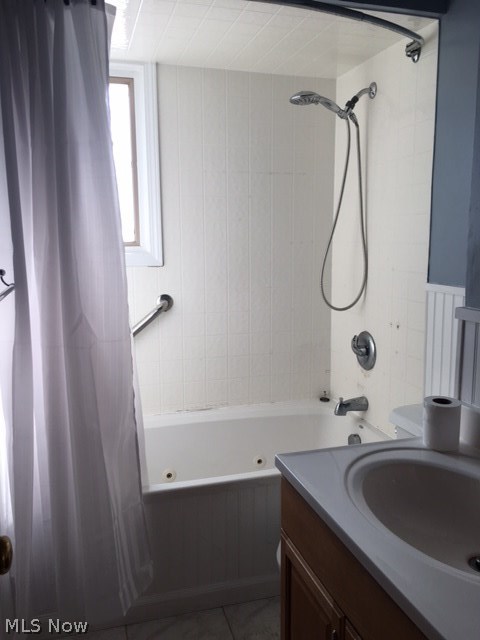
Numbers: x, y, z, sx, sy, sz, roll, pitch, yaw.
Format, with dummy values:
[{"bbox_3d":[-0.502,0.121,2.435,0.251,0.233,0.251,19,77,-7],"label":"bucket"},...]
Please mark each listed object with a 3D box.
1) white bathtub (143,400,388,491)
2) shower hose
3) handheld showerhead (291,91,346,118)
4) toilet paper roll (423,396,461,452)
[{"bbox_3d":[-0.154,0.721,2.202,1.520,0.460,0.770,-3,9,-16],"label":"white bathtub"},{"bbox_3d":[0.446,-0.429,2.247,0.225,0.800,0.050,-3,9,-16],"label":"shower hose"},{"bbox_3d":[0.318,-0.864,2.145,0.245,0.105,0.100,-3,9,-16],"label":"handheld showerhead"},{"bbox_3d":[0.476,0.244,1.264,0.081,0.104,0.081,0,9,0],"label":"toilet paper roll"}]

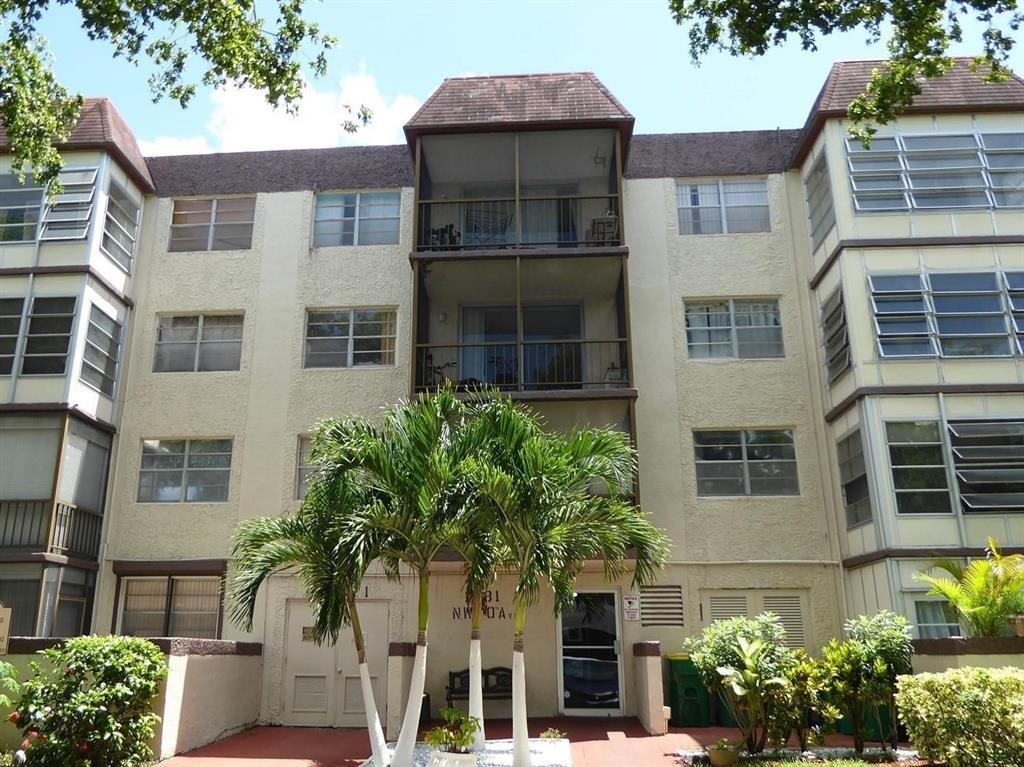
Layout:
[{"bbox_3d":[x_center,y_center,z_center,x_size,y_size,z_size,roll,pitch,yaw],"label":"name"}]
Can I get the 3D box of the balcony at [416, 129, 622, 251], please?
[{"bbox_3d":[0.149,-3.387,14.796,3.902,2.656,1.750,-1,-18,3],"label":"balcony"}]

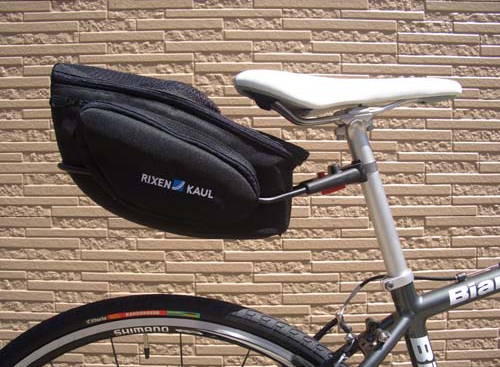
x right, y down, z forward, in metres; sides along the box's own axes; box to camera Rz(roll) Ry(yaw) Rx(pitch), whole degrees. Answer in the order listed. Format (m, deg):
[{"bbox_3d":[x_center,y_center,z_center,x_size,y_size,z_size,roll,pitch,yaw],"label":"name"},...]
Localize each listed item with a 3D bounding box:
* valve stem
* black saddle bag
[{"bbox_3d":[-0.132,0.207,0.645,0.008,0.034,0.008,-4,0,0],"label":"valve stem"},{"bbox_3d":[-0.095,-0.033,0.640,0.325,0.182,0.185,11,0,0],"label":"black saddle bag"}]

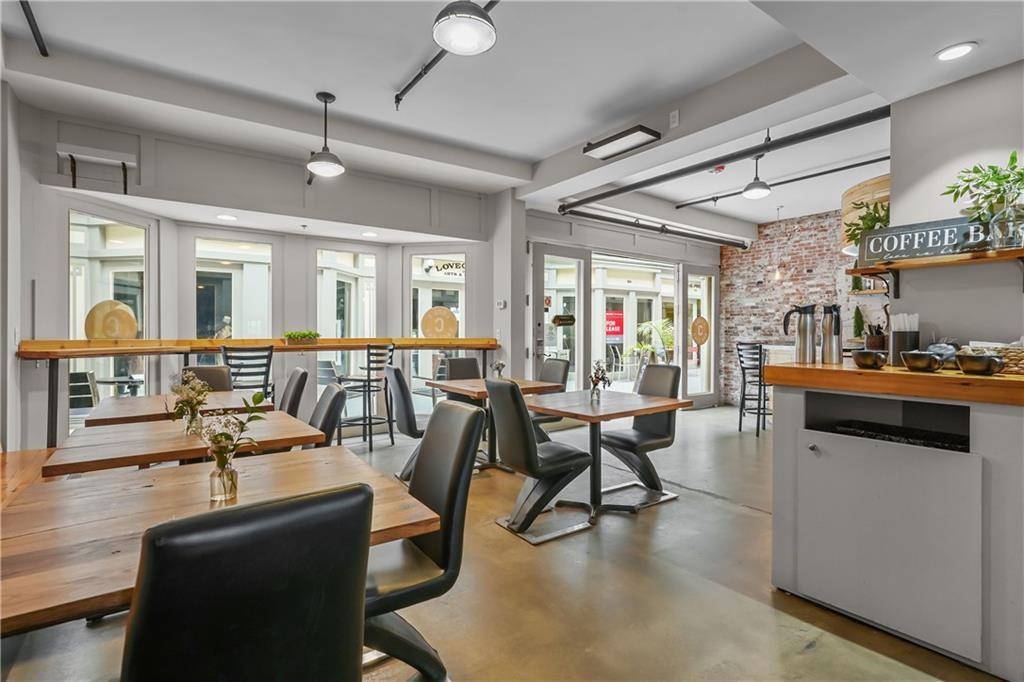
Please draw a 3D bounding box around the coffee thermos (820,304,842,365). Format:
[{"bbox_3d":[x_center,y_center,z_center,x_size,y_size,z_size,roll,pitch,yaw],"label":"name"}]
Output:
[{"bbox_3d":[1.624,-0.033,2.441,0.110,0.305,0.165,0,1,17],"label":"coffee thermos"}]

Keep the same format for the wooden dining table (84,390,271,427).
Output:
[{"bbox_3d":[-2.117,0.776,3.147,0.900,0.750,0.900,-1,1,-36],"label":"wooden dining table"}]

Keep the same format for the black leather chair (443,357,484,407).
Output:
[{"bbox_3d":[-0.356,0.663,4.781,0.420,0.950,0.580,-1,1,-36],"label":"black leather chair"}]

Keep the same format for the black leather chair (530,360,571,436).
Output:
[{"bbox_3d":[0.191,0.666,4.426,0.610,0.930,0.430,-1,1,-36],"label":"black leather chair"}]

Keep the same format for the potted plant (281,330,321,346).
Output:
[{"bbox_3d":[-2.203,-0.033,5.084,0.380,0.160,0.140,-1,1,-36],"label":"potted plant"}]

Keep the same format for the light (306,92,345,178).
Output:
[{"bbox_3d":[-1.366,-1.510,3.527,0.265,0.535,0.265,0,1,0],"label":"light"}]

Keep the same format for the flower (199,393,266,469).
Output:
[{"bbox_3d":[-0.775,0.248,1.340,0.190,0.215,0.170,0,1,0],"label":"flower"}]

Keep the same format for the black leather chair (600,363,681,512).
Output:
[{"bbox_3d":[0.947,0.686,3.636,0.580,0.950,0.420,-1,1,-36],"label":"black leather chair"}]

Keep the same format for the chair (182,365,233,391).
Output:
[{"bbox_3d":[-2.339,0.681,3.756,0.420,0.950,0.580,-1,1,-36],"label":"chair"}]

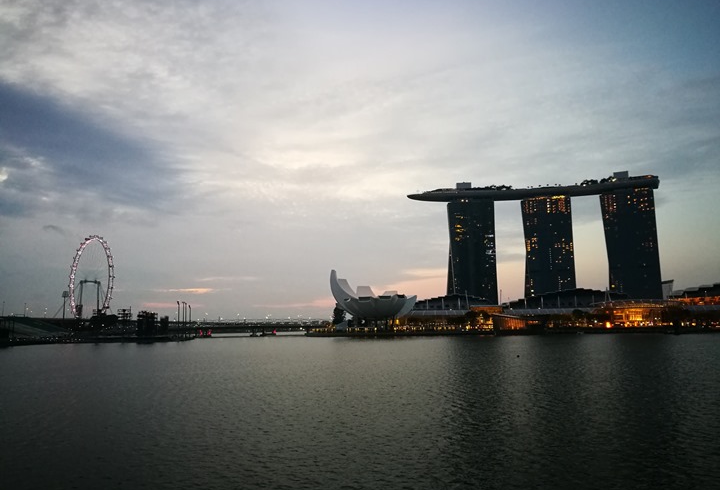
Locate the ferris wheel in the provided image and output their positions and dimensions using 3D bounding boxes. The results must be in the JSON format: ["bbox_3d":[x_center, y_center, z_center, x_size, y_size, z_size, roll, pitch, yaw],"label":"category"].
[{"bbox_3d":[-440.570,62.590,921.300,150.000,163.000,30.000,-7,-11,38],"label":"ferris wheel"}]

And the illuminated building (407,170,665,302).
[{"bbox_3d":[235.100,13.000,776.330,338.000,206.000,68.000,-3,-9,14],"label":"illuminated building"}]

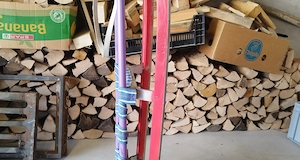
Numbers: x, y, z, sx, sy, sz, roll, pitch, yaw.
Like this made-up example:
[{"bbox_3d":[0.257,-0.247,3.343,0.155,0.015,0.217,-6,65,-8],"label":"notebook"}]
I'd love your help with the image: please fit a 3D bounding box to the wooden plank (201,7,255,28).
[{"bbox_3d":[0.544,-0.432,1.920,0.346,0.070,0.028,22,17,25],"label":"wooden plank"}]

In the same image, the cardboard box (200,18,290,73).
[{"bbox_3d":[0.664,-0.272,2.058,0.525,0.243,0.390,11,17,-15],"label":"cardboard box"}]

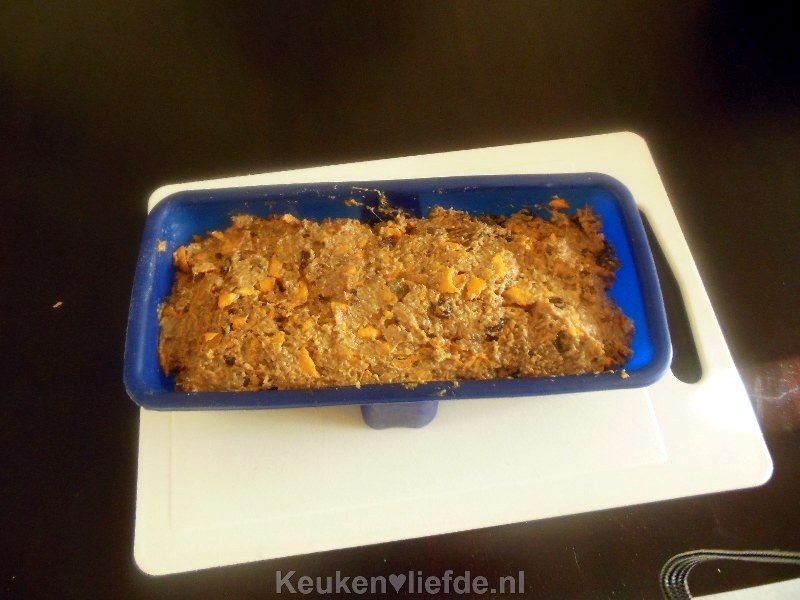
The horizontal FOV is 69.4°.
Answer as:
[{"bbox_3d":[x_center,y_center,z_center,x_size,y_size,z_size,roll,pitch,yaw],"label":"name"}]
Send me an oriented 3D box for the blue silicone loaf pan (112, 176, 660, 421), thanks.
[{"bbox_3d":[-0.003,0.004,0.335,0.270,0.067,0.126,-3,66,0],"label":"blue silicone loaf pan"}]

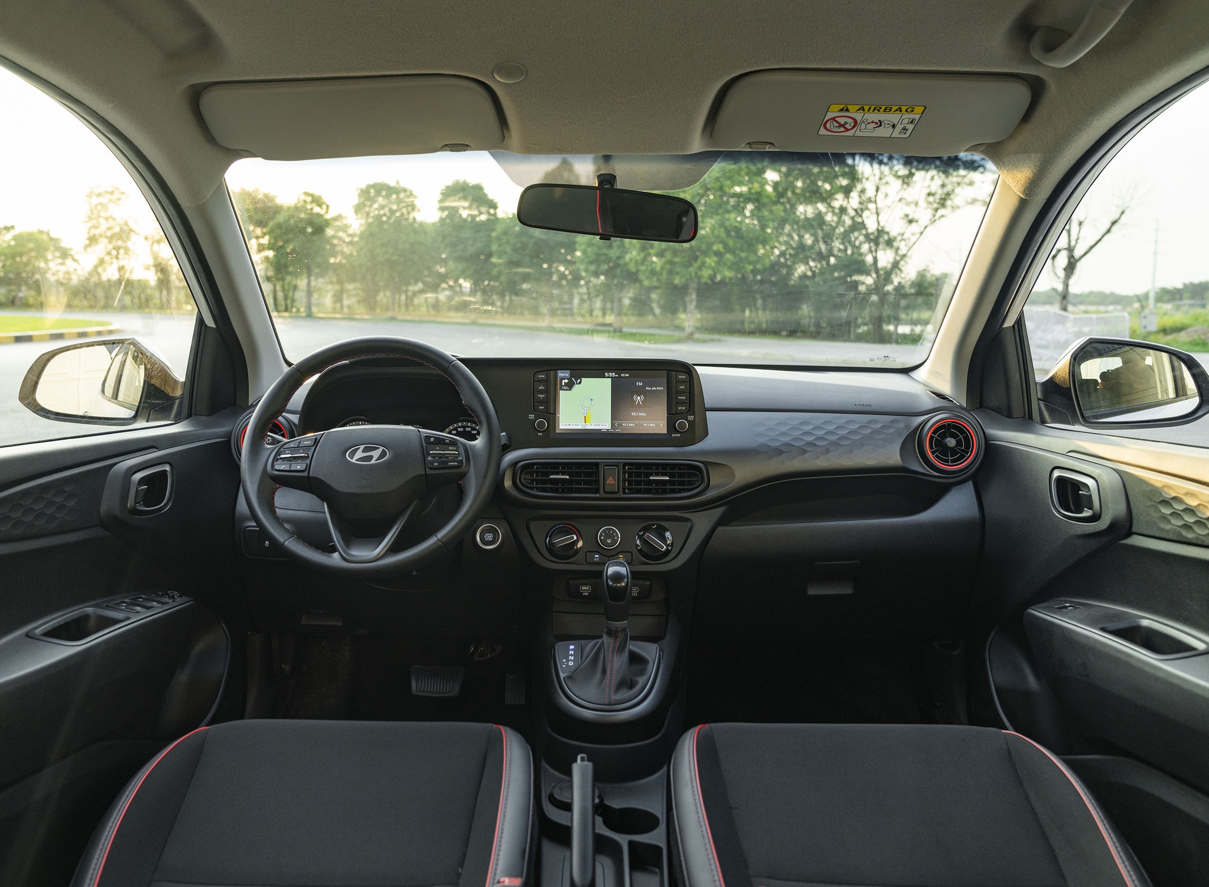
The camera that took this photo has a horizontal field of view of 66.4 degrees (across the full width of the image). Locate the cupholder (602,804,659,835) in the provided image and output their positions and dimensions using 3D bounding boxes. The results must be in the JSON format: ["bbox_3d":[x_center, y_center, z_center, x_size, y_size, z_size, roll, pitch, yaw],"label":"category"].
[{"bbox_3d":[0.031,0.504,1.179,0.074,0.058,0.072,0,9,0],"label":"cupholder"}]

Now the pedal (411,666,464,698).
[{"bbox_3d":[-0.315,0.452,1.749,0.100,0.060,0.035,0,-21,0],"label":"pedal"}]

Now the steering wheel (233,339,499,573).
[{"bbox_3d":[-0.334,0.010,1.340,0.370,0.365,0.100,0,-21,0],"label":"steering wheel"}]

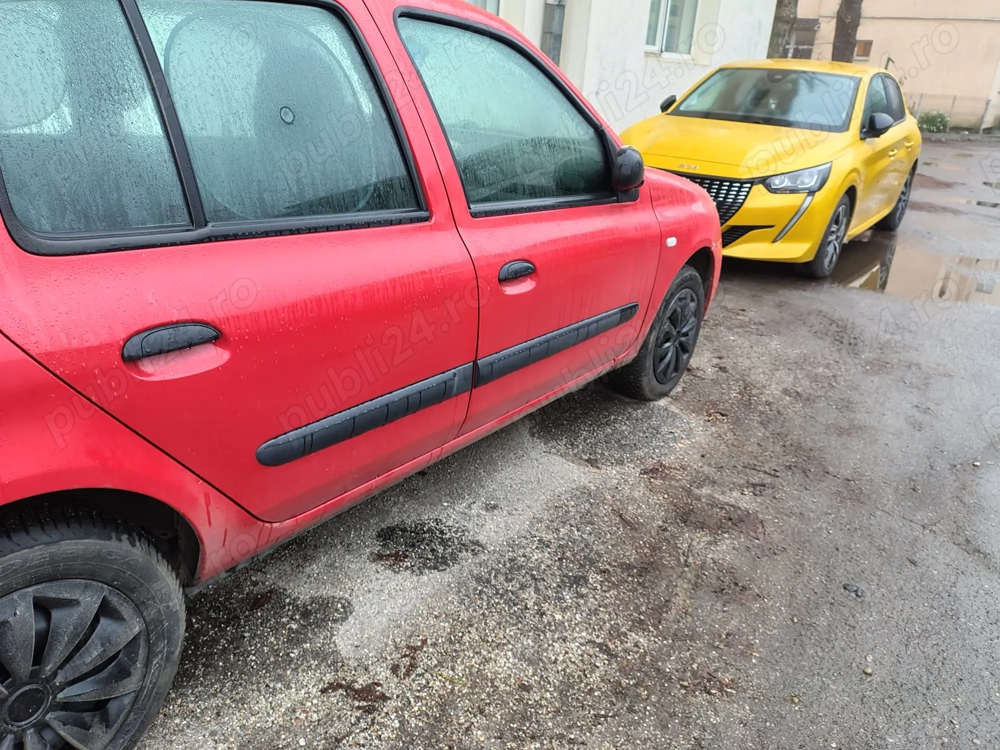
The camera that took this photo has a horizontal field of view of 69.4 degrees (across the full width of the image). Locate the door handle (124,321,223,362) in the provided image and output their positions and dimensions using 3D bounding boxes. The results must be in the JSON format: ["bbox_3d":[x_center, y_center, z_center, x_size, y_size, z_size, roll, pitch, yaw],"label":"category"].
[{"bbox_3d":[-0.517,-0.053,1.144,0.035,0.050,0.165,18,26,33],"label":"door handle"}]

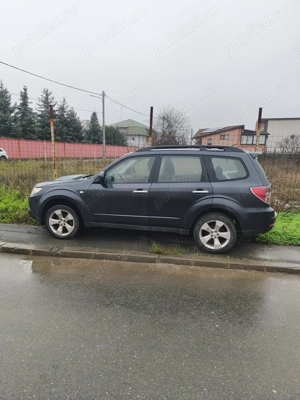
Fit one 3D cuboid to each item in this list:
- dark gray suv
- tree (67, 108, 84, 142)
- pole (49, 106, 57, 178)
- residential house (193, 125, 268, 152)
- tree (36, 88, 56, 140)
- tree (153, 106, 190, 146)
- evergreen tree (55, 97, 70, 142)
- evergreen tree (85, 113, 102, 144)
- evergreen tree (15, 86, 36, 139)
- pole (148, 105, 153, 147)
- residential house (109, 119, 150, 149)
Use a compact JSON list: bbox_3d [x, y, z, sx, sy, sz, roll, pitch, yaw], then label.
[{"bbox_3d":[-0.022,-0.173,5.159,4.560,1.690,1.830,3,10,10],"label":"dark gray suv"},{"bbox_3d":[-12.219,-10.574,43.381,3.200,8.352,3.200,1,10,0],"label":"tree"},{"bbox_3d":[-2.896,-1.329,7.983,0.085,2.870,0.085,1,10,0],"label":"pole"},{"bbox_3d":[13.850,-9.459,46.002,12.000,6.451,9.000,3,10,9],"label":"residential house"},{"bbox_3d":[-14.327,-10.360,37.337,3.400,9.903,3.400,1,10,0],"label":"tree"},{"bbox_3d":[3.446,-10.904,44.779,6.400,9.276,6.400,1,10,0],"label":"tree"},{"bbox_3d":[-12.976,-10.604,40.334,3.200,9.419,3.200,1,10,0],"label":"evergreen tree"},{"bbox_3d":[-10.110,-11.341,47.806,3.400,8.444,3.400,1,10,0],"label":"evergreen tree"},{"bbox_3d":[-15.631,-9.531,33.934,3.500,9.374,3.500,1,10,0],"label":"evergreen tree"},{"bbox_3d":[0.022,-1.227,7.808,0.085,2.870,0.085,1,10,0],"label":"pole"},{"bbox_3d":[-5.024,-14.650,64.464,10.500,9.631,10.000,4,10,14],"label":"residential house"}]

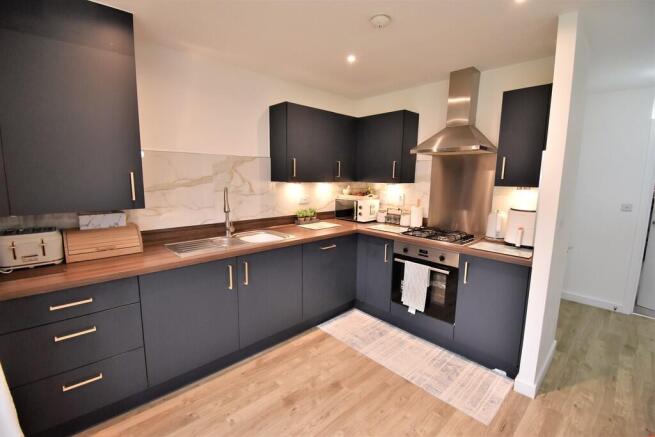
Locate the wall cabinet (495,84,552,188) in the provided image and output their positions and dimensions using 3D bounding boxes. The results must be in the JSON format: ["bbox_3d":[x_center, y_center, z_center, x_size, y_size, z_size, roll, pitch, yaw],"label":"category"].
[{"bbox_3d":[1.567,-0.605,2.134,0.320,0.710,0.310,-7,11,-44],"label":"wall cabinet"}]

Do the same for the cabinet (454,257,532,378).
[{"bbox_3d":[1.411,0.653,2.255,0.570,0.750,0.450,-7,11,-44],"label":"cabinet"}]

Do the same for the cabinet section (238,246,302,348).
[{"bbox_3d":[-0.634,0.581,2.452,0.602,0.720,0.580,-7,10,-42],"label":"cabinet section"}]

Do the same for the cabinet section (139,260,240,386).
[{"bbox_3d":[-1.078,0.634,2.052,0.600,0.720,0.580,-7,10,-42],"label":"cabinet section"}]

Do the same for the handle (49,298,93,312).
[{"bbox_3d":[-1.272,0.424,1.359,0.160,0.012,0.032,-7,11,-44],"label":"handle"}]

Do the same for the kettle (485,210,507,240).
[{"bbox_3d":[1.468,0.071,2.384,0.160,0.245,0.200,3,8,15],"label":"kettle"}]

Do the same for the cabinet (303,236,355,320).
[{"bbox_3d":[-0.159,0.521,2.900,0.720,0.713,0.570,-7,11,-44],"label":"cabinet"}]

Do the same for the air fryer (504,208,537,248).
[{"bbox_3d":[1.590,0.070,2.204,0.285,0.305,0.255,-7,11,-44],"label":"air fryer"}]

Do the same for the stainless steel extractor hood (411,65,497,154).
[{"bbox_3d":[1.148,-0.937,2.453,0.420,0.745,0.610,-7,11,-44],"label":"stainless steel extractor hood"}]

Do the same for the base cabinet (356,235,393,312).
[{"bbox_3d":[0.678,0.522,2.995,0.570,0.713,0.445,-7,11,-44],"label":"base cabinet"}]

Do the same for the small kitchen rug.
[{"bbox_3d":[0.637,1.113,2.337,0.560,0.010,1.510,-7,11,-44],"label":"small kitchen rug"}]

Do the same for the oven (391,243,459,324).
[{"bbox_3d":[1.031,0.524,2.601,0.570,0.605,0.595,-7,11,-44],"label":"oven"}]

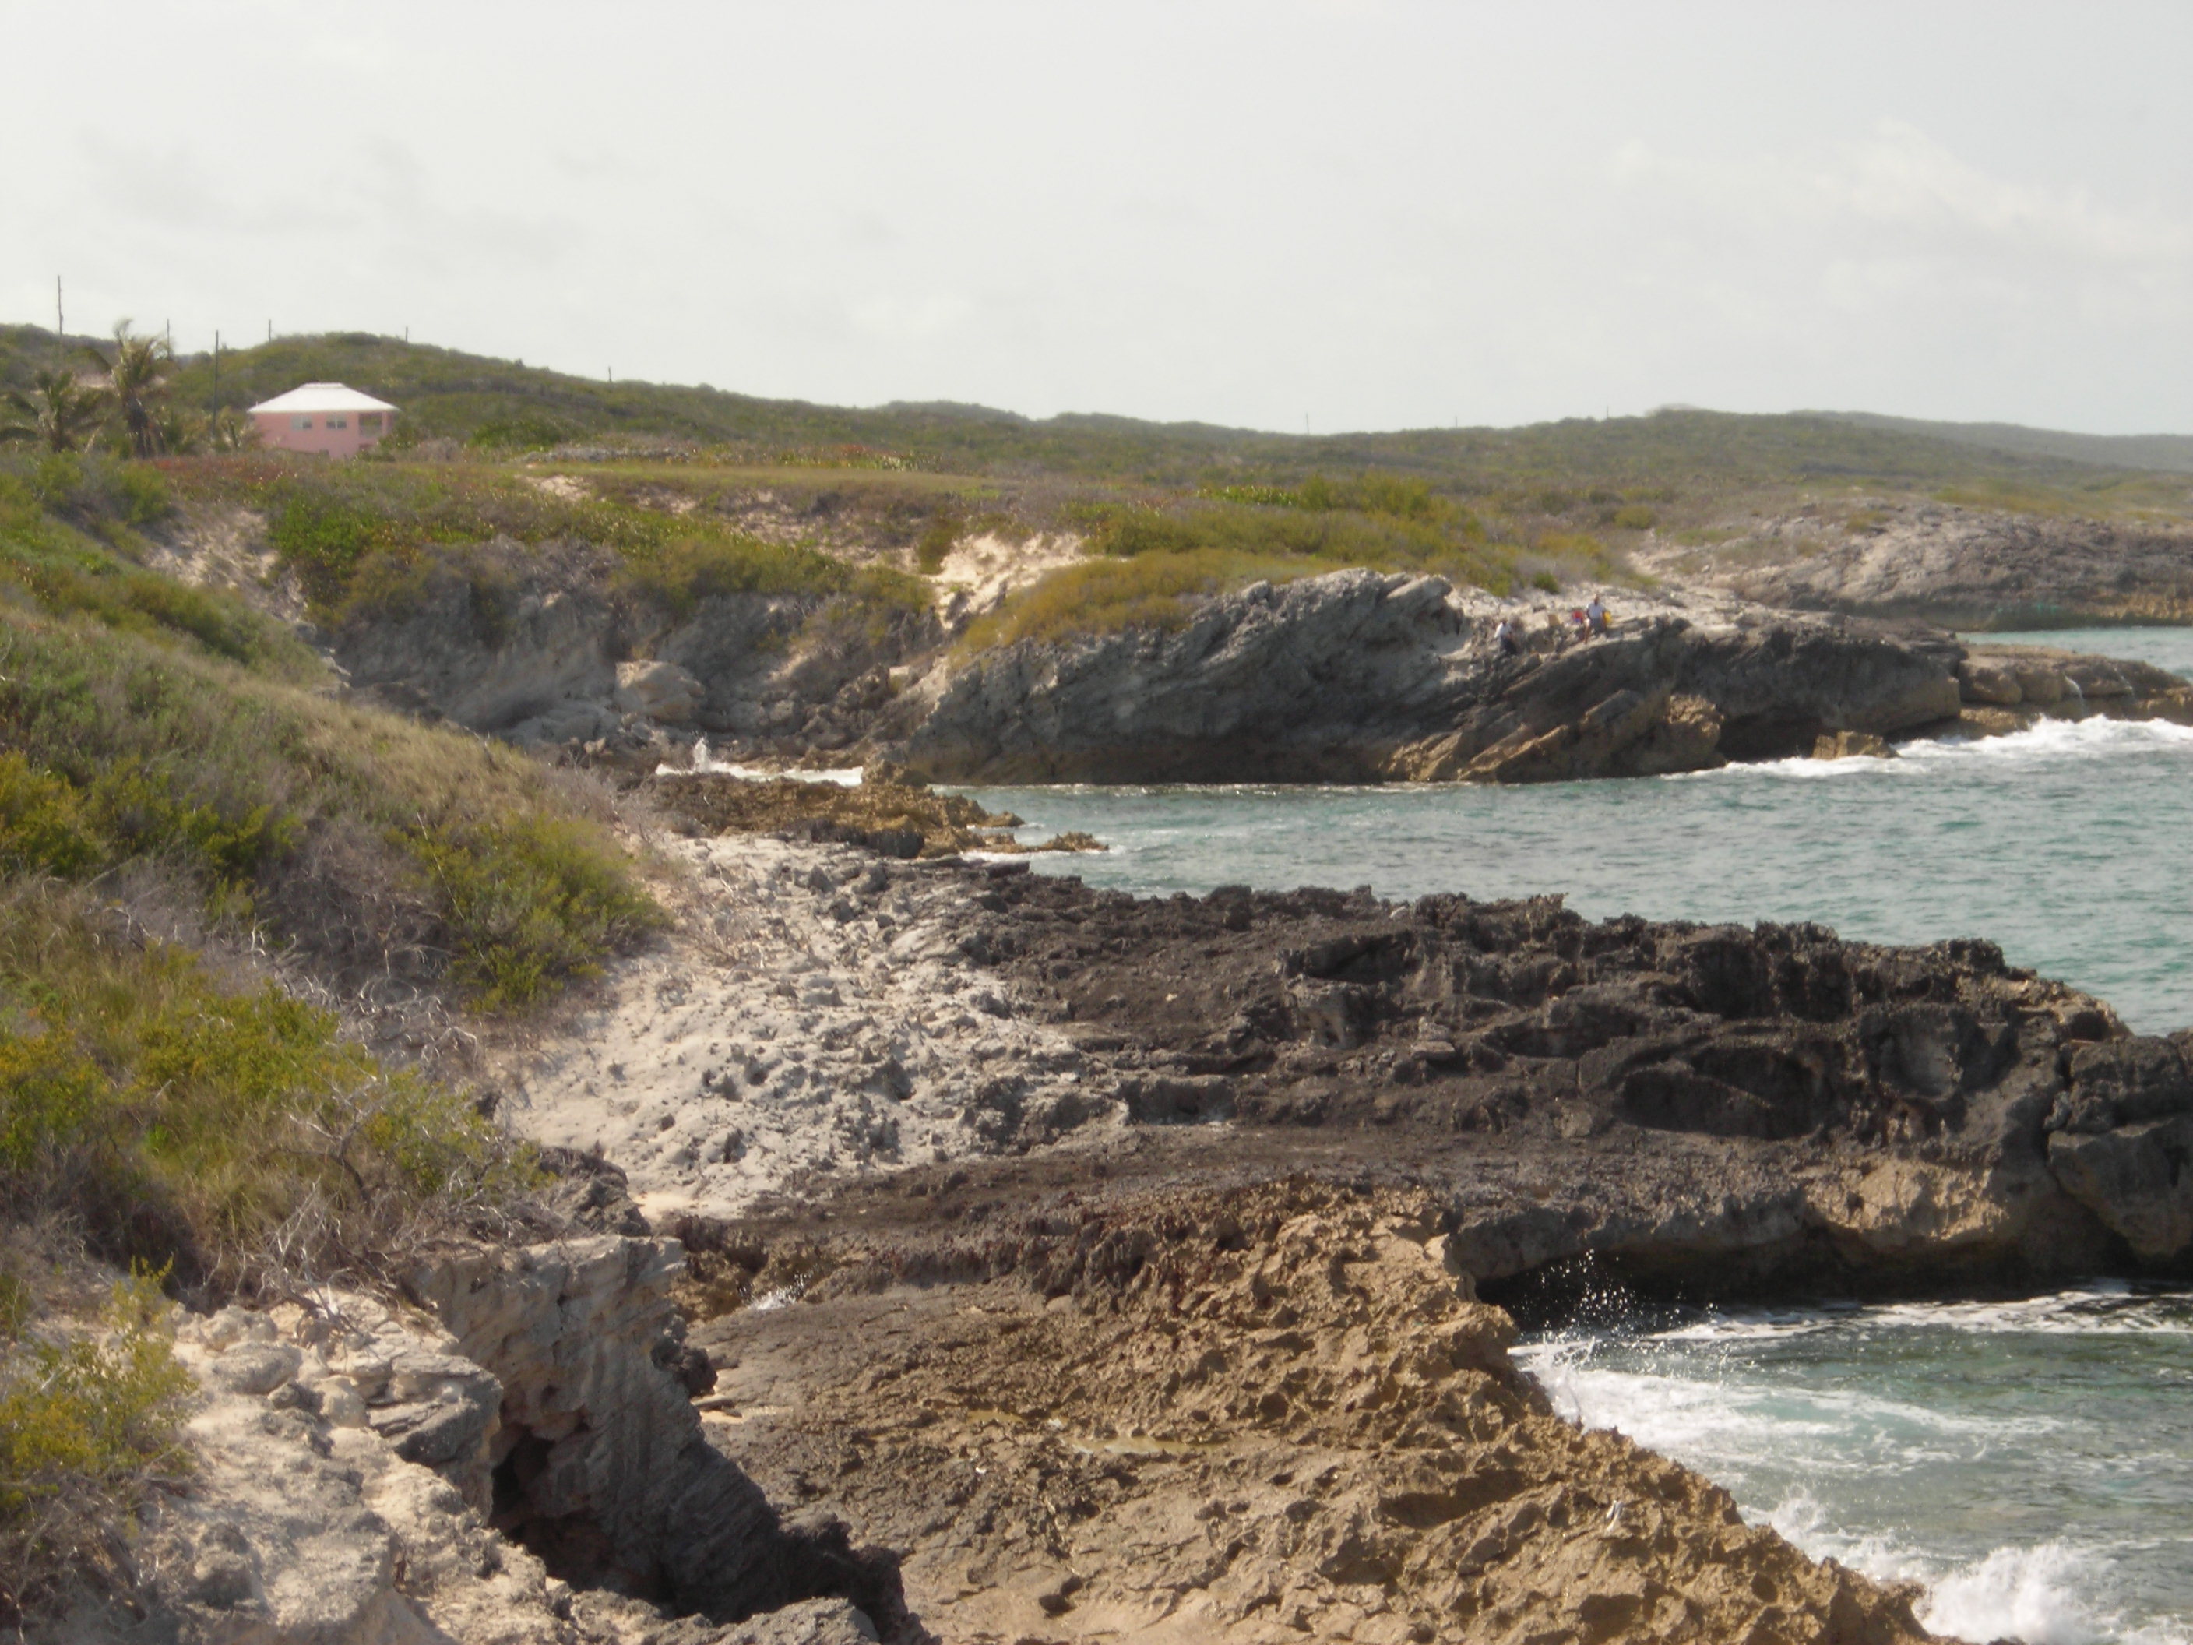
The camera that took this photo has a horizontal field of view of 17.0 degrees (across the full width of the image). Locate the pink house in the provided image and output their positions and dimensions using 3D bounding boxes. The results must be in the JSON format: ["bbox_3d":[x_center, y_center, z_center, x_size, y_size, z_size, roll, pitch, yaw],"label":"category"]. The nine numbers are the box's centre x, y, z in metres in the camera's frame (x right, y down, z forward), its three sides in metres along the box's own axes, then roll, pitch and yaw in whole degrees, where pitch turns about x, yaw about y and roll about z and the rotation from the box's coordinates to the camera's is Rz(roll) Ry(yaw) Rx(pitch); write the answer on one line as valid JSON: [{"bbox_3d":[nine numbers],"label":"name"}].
[{"bbox_3d":[-57.932,-30.069,550.000,11.100,5.600,9.800,0,3,-3],"label":"pink house"}]

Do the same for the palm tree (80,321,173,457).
[{"bbox_3d":[-68.017,-30.377,515.000,6.400,9.500,6.300,0,3,-7],"label":"palm tree"}]

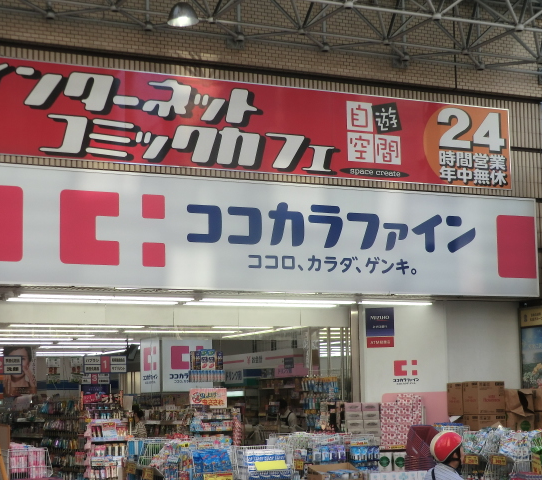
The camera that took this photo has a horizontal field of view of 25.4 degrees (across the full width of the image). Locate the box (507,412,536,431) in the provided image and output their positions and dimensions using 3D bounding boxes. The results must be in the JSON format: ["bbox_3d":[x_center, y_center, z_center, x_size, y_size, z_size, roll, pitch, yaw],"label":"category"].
[{"bbox_3d":[3.700,2.689,17.671,0.420,0.320,0.320,3,-8,-25],"label":"box"}]

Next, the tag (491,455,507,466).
[{"bbox_3d":[2.790,2.692,14.674,0.190,0.110,0.010,3,-8,-25],"label":"tag"}]

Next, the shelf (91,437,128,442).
[{"bbox_3d":[-2.424,2.940,17.726,0.570,0.070,0.300,2,-8,-25],"label":"shelf"}]

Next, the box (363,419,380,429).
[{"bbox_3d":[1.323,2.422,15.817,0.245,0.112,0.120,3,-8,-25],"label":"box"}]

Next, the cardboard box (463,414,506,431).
[{"bbox_3d":[3.174,2.822,17.779,0.480,0.470,0.390,3,-8,-25],"label":"cardboard box"}]

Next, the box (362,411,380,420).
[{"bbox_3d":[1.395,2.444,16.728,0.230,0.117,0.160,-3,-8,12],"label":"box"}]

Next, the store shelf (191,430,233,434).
[{"bbox_3d":[-0.996,3.219,20.118,0.810,0.050,0.400,3,-8,-25],"label":"store shelf"}]

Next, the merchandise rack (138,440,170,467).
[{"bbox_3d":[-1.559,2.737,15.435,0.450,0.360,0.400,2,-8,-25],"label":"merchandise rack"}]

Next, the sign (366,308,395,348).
[{"bbox_3d":[1.645,1.326,18.050,0.440,0.600,0.030,-3,-8,12],"label":"sign"}]

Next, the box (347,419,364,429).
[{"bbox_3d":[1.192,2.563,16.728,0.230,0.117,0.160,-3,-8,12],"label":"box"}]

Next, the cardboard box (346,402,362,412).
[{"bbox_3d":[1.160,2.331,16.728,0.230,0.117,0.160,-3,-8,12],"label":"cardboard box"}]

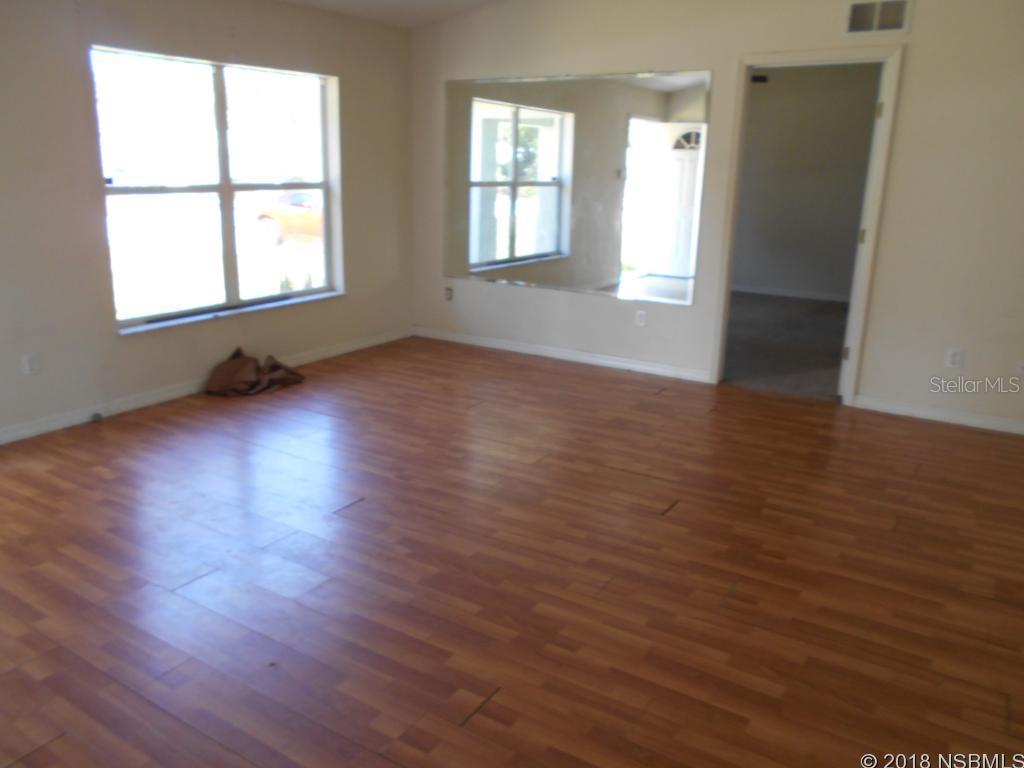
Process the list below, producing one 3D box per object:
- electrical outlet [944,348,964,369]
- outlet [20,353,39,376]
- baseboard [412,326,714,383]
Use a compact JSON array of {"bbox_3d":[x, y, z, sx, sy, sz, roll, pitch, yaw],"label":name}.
[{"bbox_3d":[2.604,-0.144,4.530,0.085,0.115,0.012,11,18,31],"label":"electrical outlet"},{"bbox_3d":[-2.528,-0.102,4.039,0.012,0.120,0.080,11,18,31],"label":"outlet"},{"bbox_3d":[0.286,-0.248,6.040,2.688,0.075,0.015,11,18,31],"label":"baseboard"}]

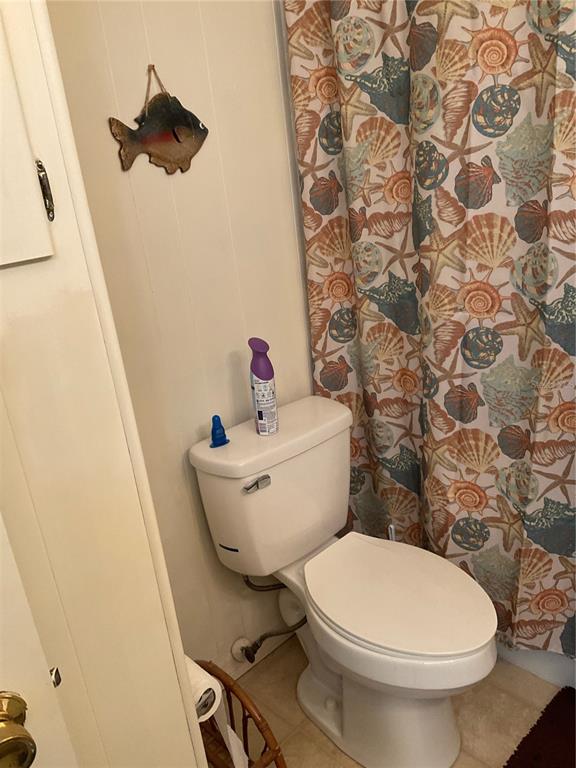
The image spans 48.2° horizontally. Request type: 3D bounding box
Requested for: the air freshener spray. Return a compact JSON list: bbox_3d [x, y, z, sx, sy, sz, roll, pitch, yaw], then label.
[{"bbox_3d":[-0.058,0.004,1.535,0.057,0.236,0.059,-5,21,2],"label":"air freshener spray"}]

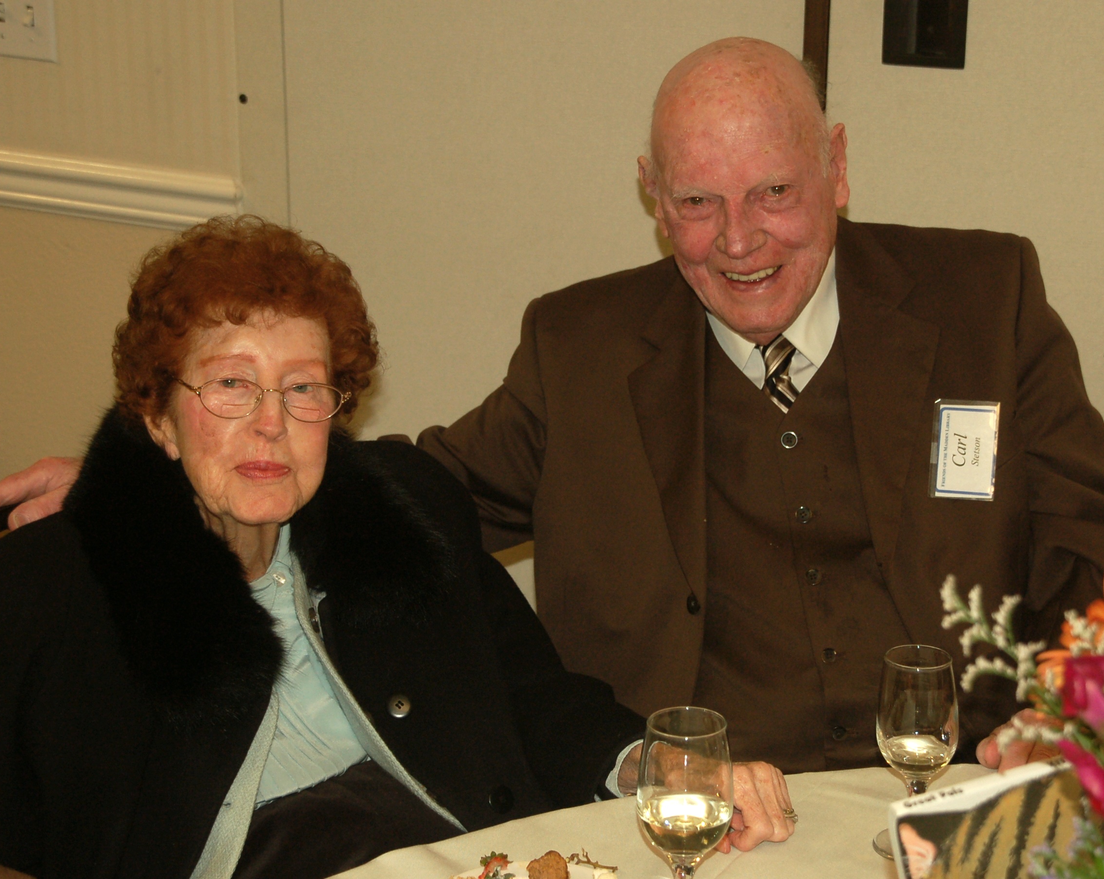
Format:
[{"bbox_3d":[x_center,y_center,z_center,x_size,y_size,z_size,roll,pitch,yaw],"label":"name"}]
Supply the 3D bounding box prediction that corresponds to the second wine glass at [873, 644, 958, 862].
[{"bbox_3d":[0.305,0.264,1.850,0.069,0.174,0.069,0,18,0],"label":"second wine glass"}]

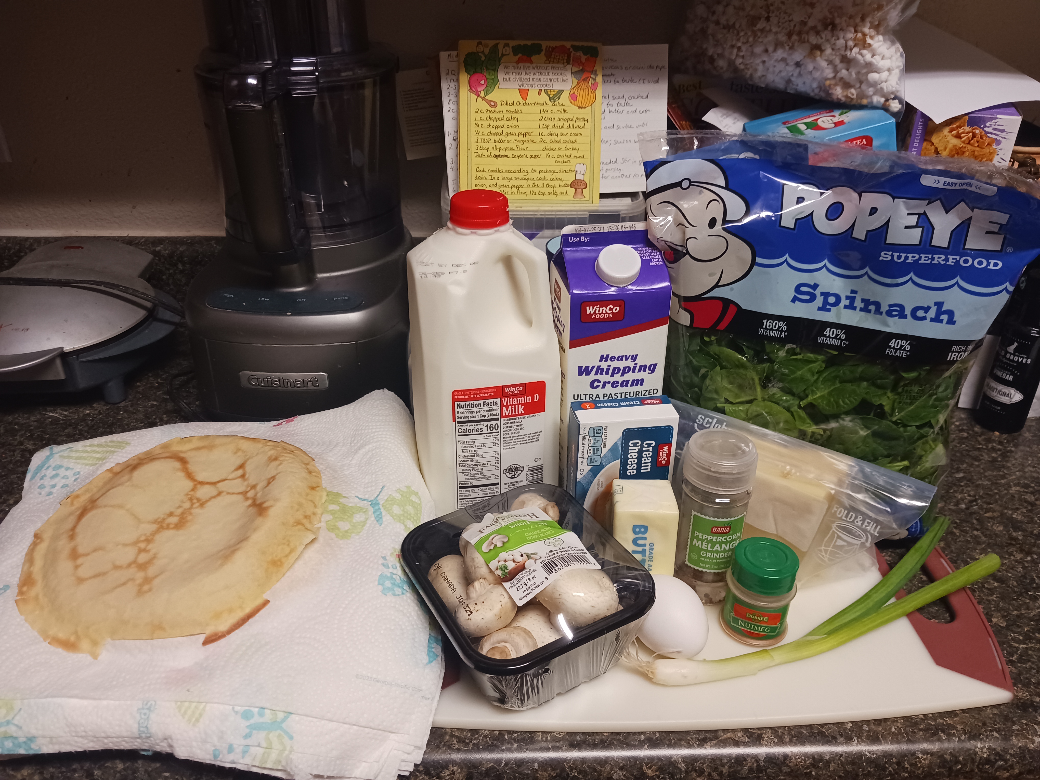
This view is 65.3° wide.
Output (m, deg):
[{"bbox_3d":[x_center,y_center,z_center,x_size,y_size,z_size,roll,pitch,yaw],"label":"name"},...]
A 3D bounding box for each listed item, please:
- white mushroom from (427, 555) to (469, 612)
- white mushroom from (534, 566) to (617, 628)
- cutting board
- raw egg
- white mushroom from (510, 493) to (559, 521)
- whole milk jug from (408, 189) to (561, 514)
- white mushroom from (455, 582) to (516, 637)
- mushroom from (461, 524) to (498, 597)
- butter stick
[{"bbox_3d":[-0.044,0.124,0.511,0.036,0.034,0.038,0,25,0],"label":"white mushroom"},{"bbox_3d":[0.036,0.126,0.497,0.047,0.038,0.042,0,25,0],"label":"white mushroom"},{"bbox_3d":[0.109,0.122,0.597,0.400,0.010,0.310,0,25,0],"label":"cutting board"},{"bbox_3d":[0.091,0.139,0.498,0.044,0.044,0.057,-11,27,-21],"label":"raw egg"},{"bbox_3d":[0.010,0.088,0.582,0.036,0.034,0.036,0,25,0],"label":"white mushroom"},{"bbox_3d":[-0.029,-0.026,0.615,0.099,0.241,0.099,-5,26,-11],"label":"whole milk jug"},{"bbox_3d":[-0.020,0.132,0.483,0.037,0.034,0.037,0,25,0],"label":"white mushroom"},{"bbox_3d":[-0.019,0.111,0.528,0.042,0.038,0.042,0,25,0],"label":"mushroom"},{"bbox_3d":[0.079,0.103,0.533,0.040,0.080,0.039,1,25,2],"label":"butter stick"}]

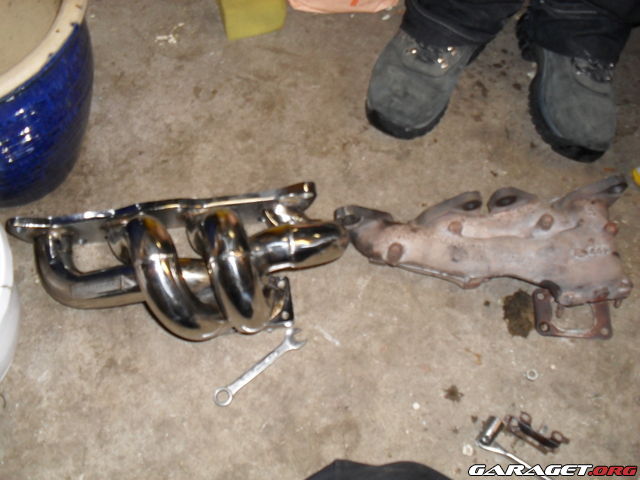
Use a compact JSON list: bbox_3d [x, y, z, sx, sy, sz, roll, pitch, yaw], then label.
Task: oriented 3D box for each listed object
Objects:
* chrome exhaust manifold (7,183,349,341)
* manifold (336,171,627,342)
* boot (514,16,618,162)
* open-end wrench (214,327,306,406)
[{"bbox_3d":[-0.197,0.033,0.887,0.460,0.140,0.205,-7,63,-3],"label":"chrome exhaust manifold"},{"bbox_3d":[0.240,0.027,0.912,0.420,0.100,0.205,-7,63,-4],"label":"manifold"},{"bbox_3d":[0.427,-0.293,1.044,0.120,0.155,0.310,-4,63,-2],"label":"boot"},{"bbox_3d":[-0.081,0.178,0.887,0.153,0.007,0.030,-35,68,-16],"label":"open-end wrench"}]

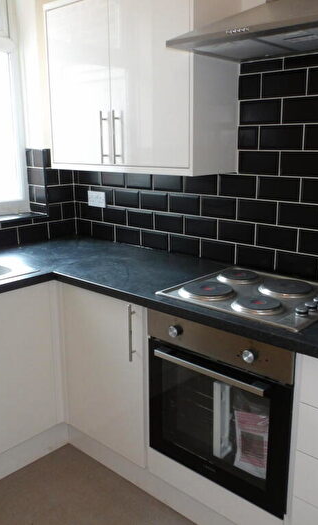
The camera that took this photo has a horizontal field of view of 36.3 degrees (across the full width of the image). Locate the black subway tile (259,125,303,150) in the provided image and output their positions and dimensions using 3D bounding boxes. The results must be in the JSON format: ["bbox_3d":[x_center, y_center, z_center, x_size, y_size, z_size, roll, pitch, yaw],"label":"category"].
[{"bbox_3d":[0.497,-0.507,1.976,0.200,0.100,0.009,12,19,41],"label":"black subway tile"}]

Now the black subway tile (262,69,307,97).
[{"bbox_3d":[0.498,-0.708,1.931,0.200,0.101,0.010,12,19,41],"label":"black subway tile"}]

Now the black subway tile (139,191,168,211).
[{"bbox_3d":[-0.022,-0.316,2.517,0.200,0.101,0.010,12,19,41],"label":"black subway tile"}]

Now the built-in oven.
[{"bbox_3d":[0.356,0.458,1.897,0.597,0.601,0.560,12,19,41],"label":"built-in oven"}]

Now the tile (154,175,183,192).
[{"bbox_3d":[0.048,-0.402,2.430,0.200,0.100,0.010,12,19,41],"label":"tile"}]

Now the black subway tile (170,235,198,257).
[{"bbox_3d":[0.131,-0.086,2.439,0.200,0.099,0.010,12,19,41],"label":"black subway tile"}]

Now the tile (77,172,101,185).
[{"bbox_3d":[-0.400,-0.496,2.824,0.200,0.101,0.010,12,19,41],"label":"tile"}]

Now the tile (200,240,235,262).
[{"bbox_3d":[0.281,-0.054,2.306,0.200,0.099,0.010,12,19,41],"label":"tile"}]

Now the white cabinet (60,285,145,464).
[{"bbox_3d":[-0.064,0.422,2.270,0.517,0.717,0.530,12,19,41],"label":"white cabinet"}]

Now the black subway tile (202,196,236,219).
[{"bbox_3d":[0.277,-0.253,2.255,0.200,0.100,0.009,12,19,41],"label":"black subway tile"}]

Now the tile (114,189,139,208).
[{"bbox_3d":[-0.171,-0.349,2.655,0.200,0.100,0.010,12,19,41],"label":"tile"}]

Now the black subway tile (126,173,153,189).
[{"bbox_3d":[-0.097,-0.434,2.564,0.200,0.100,0.010,12,19,41],"label":"black subway tile"}]

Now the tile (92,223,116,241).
[{"bbox_3d":[-0.323,-0.181,2.836,0.200,0.098,0.009,12,19,41],"label":"tile"}]

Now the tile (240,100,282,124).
[{"bbox_3d":[0.422,-0.623,2.021,0.200,0.100,0.009,12,19,41],"label":"tile"}]

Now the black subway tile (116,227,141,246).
[{"bbox_3d":[-0.170,-0.149,2.704,0.200,0.099,0.010,12,19,41],"label":"black subway tile"}]

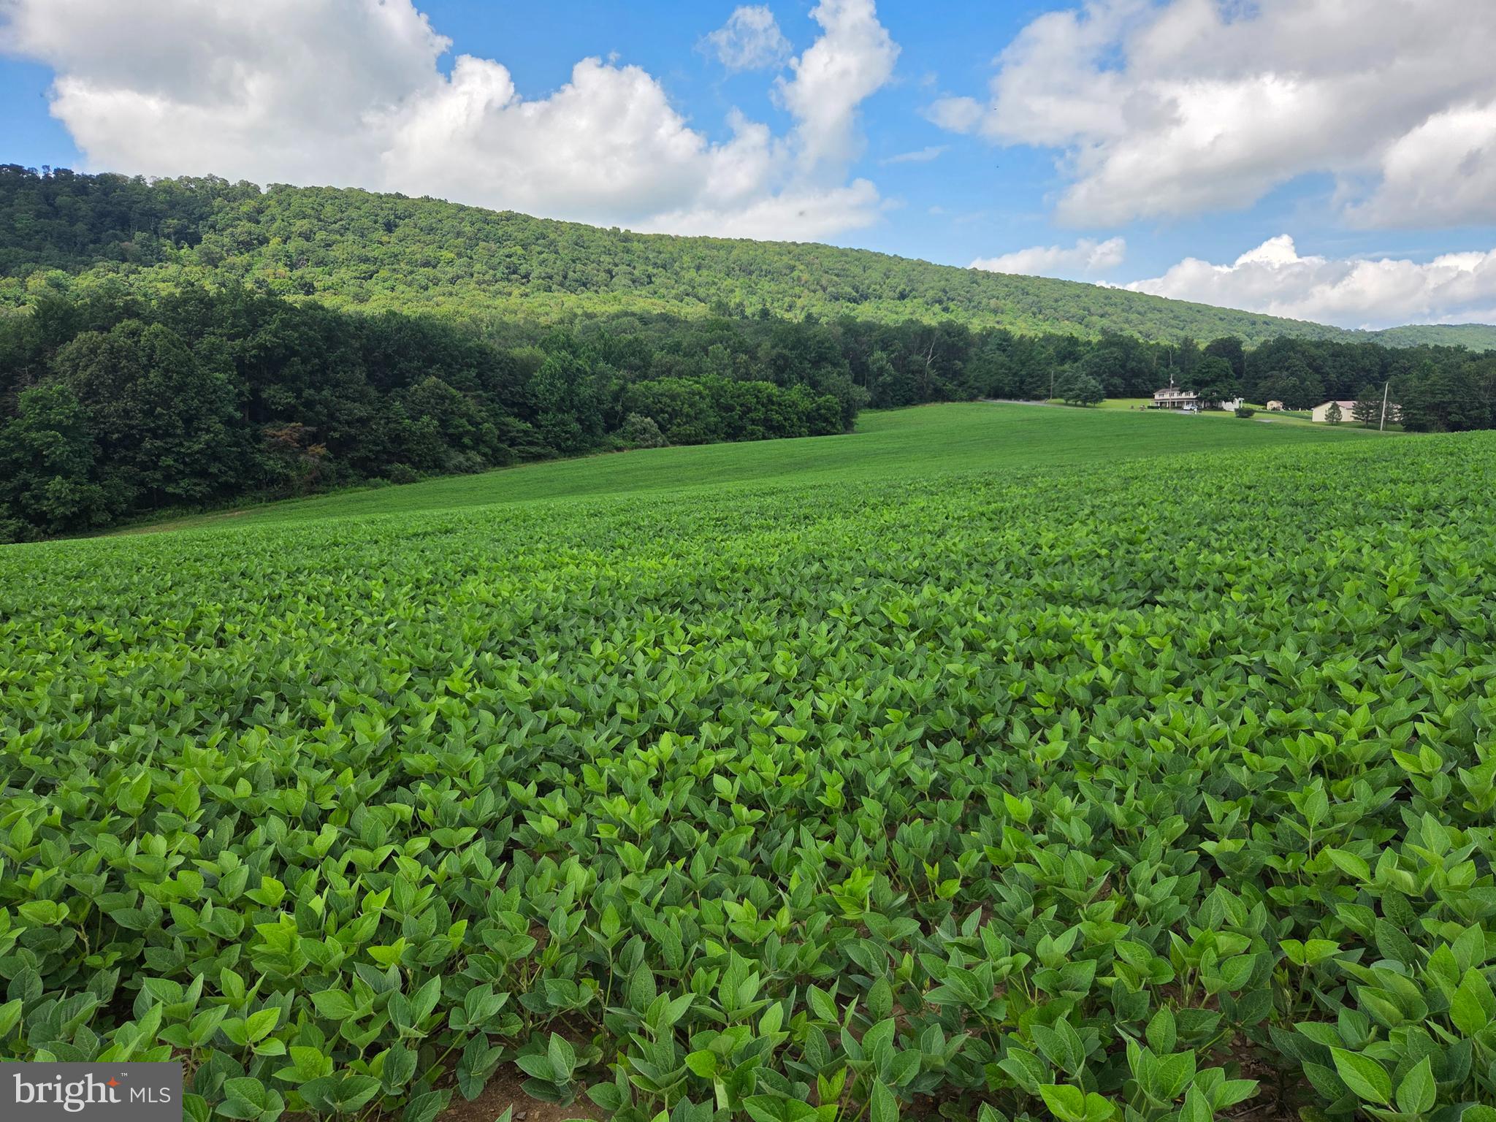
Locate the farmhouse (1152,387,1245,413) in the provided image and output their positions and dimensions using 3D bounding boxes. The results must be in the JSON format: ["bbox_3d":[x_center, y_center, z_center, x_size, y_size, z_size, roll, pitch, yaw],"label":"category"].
[{"bbox_3d":[131.446,-47.055,290.000,22.500,7.400,10.000,6,11,36],"label":"farmhouse"}]

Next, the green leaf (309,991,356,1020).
[{"bbox_3d":[-0.752,0.804,1.800,0.089,0.025,0.058,18,35,4],"label":"green leaf"}]

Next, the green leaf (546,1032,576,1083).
[{"bbox_3d":[-0.337,0.899,1.800,0.055,0.025,0.086,-17,56,-23],"label":"green leaf"}]

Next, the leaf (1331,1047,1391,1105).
[{"bbox_3d":[0.999,0.840,1.620,0.070,0.025,0.108,-30,37,-8],"label":"leaf"}]

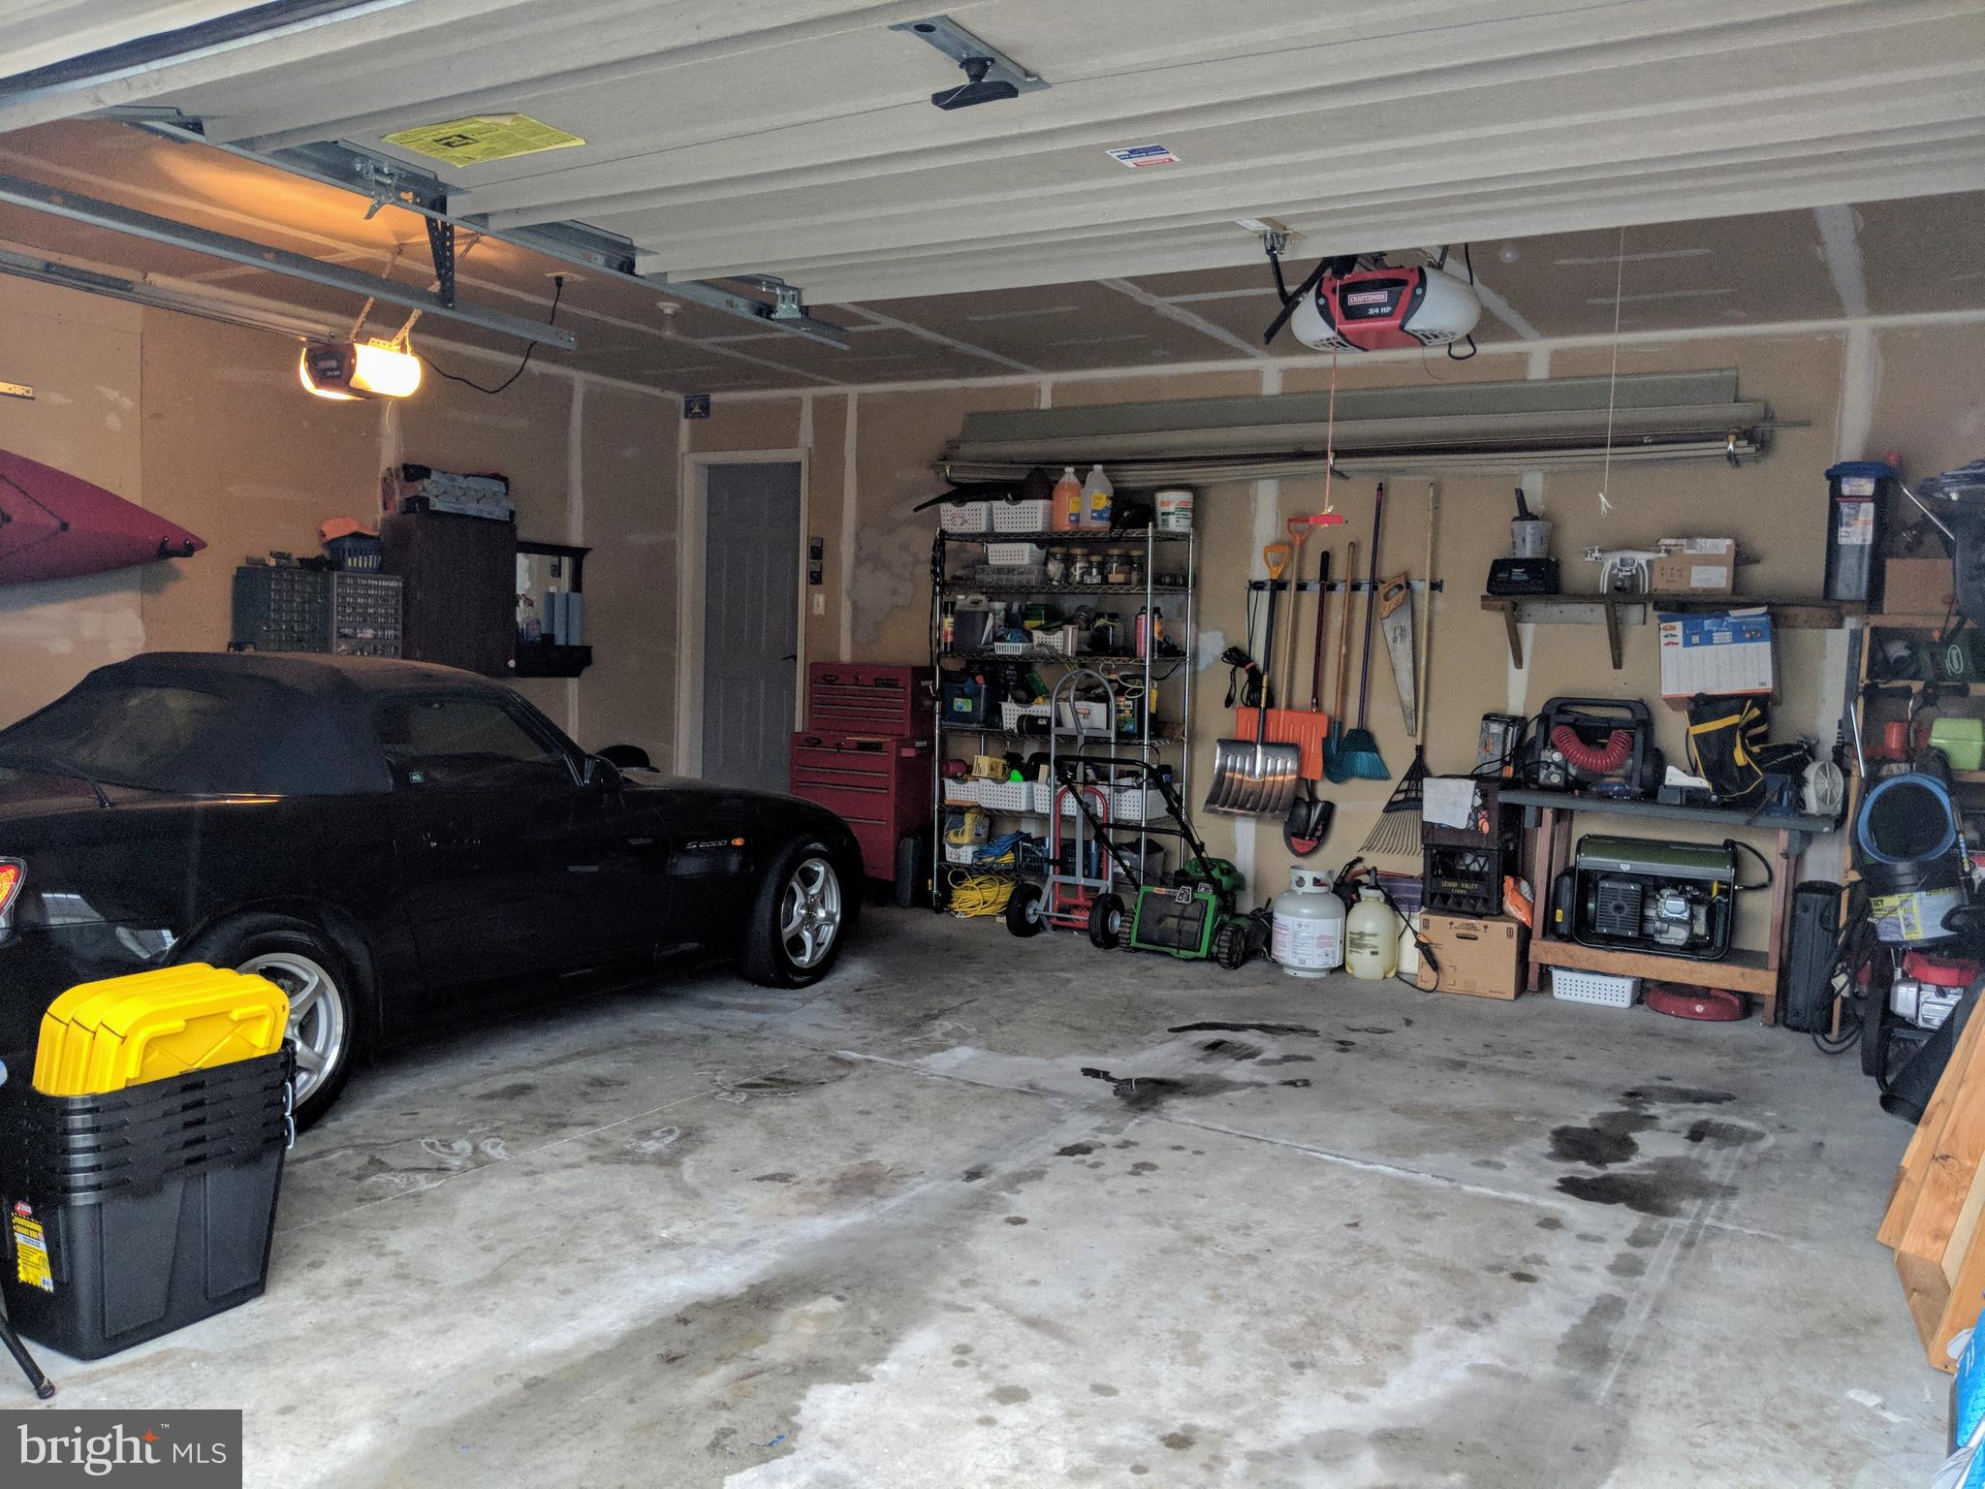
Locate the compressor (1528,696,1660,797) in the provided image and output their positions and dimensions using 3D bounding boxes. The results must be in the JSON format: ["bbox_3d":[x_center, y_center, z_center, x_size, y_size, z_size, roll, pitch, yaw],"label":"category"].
[{"bbox_3d":[2.590,0.012,6.695,0.490,0.410,0.290,4,4,31],"label":"compressor"}]

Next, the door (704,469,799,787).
[{"bbox_3d":[-1.408,-0.654,9.263,0.792,2.030,0.045,4,4,30],"label":"door"}]

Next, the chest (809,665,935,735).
[{"bbox_3d":[-0.640,-0.244,8.486,0.670,0.372,0.310,4,4,31],"label":"chest"}]

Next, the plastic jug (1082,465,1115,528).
[{"bbox_3d":[0.505,-1.185,7.498,0.150,0.315,0.150,1,4,-10],"label":"plastic jug"}]

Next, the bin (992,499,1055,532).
[{"bbox_3d":[0.203,-1.123,7.755,0.276,0.148,0.320,4,4,30],"label":"bin"}]

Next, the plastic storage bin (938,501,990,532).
[{"bbox_3d":[-0.070,-1.142,7.911,0.273,0.148,0.320,4,4,30],"label":"plastic storage bin"}]

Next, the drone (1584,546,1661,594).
[{"bbox_3d":[2.624,-0.717,6.423,0.285,0.195,0.285,3,4,14],"label":"drone"}]

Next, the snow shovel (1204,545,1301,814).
[{"bbox_3d":[1.292,-0.306,7.542,0.450,1.310,0.180,4,4,31],"label":"snow shovel"}]

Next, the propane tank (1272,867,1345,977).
[{"bbox_3d":[1.402,0.777,6.843,0.308,0.459,0.308,4,4,31],"label":"propane tank"}]

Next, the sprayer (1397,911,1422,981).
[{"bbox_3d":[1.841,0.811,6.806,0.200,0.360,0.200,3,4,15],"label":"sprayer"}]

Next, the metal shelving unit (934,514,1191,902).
[{"bbox_3d":[0.344,-0.092,7.914,1.220,1.980,0.460,4,4,31],"label":"metal shelving unit"}]

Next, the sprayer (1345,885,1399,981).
[{"bbox_3d":[1.640,0.775,6.648,0.215,0.440,0.215,4,4,26],"label":"sprayer"}]

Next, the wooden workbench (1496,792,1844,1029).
[{"bbox_3d":[2.820,0.658,6.526,1.250,0.840,0.520,4,4,31],"label":"wooden workbench"}]

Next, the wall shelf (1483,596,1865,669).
[{"bbox_3d":[2.848,-0.463,6.580,1.460,0.300,0.310,4,4,31],"label":"wall shelf"}]

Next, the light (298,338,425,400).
[{"bbox_3d":[-2.258,-1.345,5.556,0.360,0.175,0.280,4,4,31],"label":"light"}]

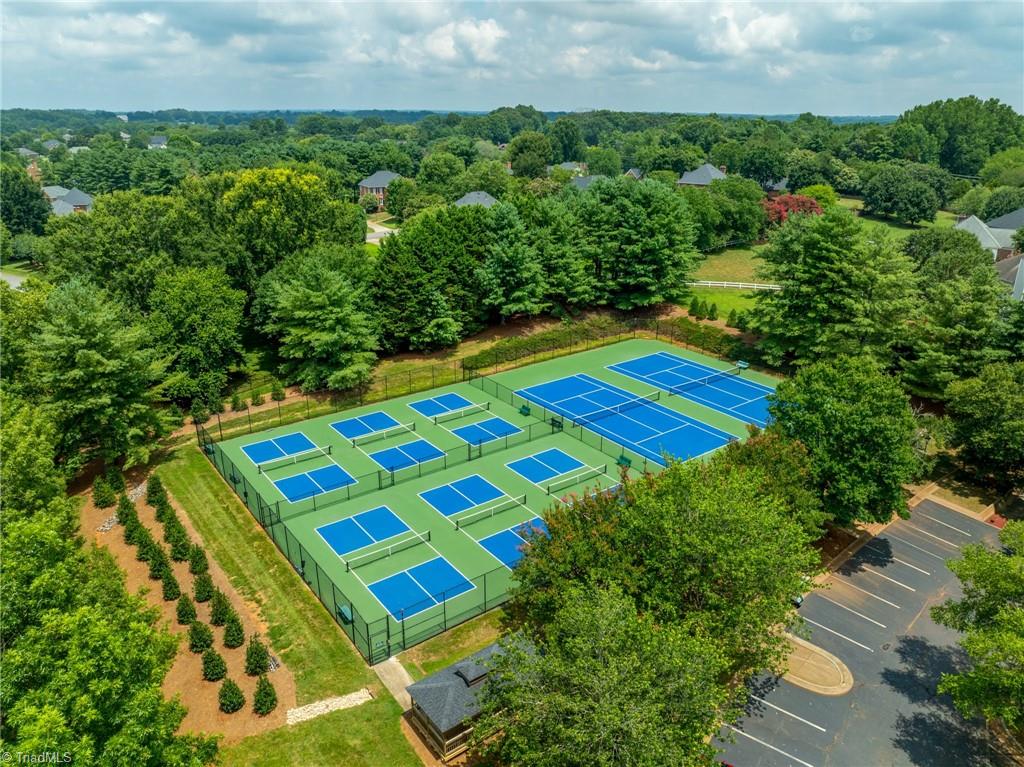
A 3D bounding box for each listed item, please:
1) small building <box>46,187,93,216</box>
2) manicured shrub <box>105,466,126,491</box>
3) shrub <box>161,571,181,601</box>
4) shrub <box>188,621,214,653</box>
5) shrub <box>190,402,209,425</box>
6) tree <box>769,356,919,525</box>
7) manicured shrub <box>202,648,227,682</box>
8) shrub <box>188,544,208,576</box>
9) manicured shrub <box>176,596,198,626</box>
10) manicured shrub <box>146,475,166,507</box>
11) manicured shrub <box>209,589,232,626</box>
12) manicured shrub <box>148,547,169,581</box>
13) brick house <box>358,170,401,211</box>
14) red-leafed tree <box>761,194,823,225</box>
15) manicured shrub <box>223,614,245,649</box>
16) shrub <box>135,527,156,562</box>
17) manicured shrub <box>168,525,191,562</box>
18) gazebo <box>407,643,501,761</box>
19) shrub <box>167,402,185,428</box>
[{"bbox_3d":[-147.001,-60.696,236.000,15.000,9.000,13.000,-12,24,-29],"label":"small building"},{"bbox_3d":[-34.691,8.242,61.927,1.540,2.230,1.540,0,21,0],"label":"manicured shrub"},{"bbox_3d":[-23.203,13.553,48.127,1.300,2.134,1.300,0,21,0],"label":"shrub"},{"bbox_3d":[-19.031,15.305,43.316,1.444,1.839,1.444,-14,25,-35],"label":"shrub"},{"bbox_3d":[-32.851,2.968,74.433,1.740,2.330,1.740,0,21,0],"label":"shrub"},{"bbox_3d":[26.226,4.413,56.299,10.940,13.640,10.940,0,21,0],"label":"tree"},{"bbox_3d":[-17.351,16.187,41.239,1.340,2.100,1.340,0,21,0],"label":"manicured shrub"},{"bbox_3d":[-22.292,12.429,50.304,1.269,2.249,1.269,-14,25,-35],"label":"shrub"},{"bbox_3d":[-20.922,14.361,45.429,1.167,2.084,1.167,-14,25,-35],"label":"manicured shrub"},{"bbox_3d":[-29.844,8.890,59.354,1.396,2.774,1.396,0,21,0],"label":"manicured shrub"},{"bbox_3d":[-18.847,14.337,45.746,1.400,2.427,1.400,0,21,0],"label":"manicured shrub"},{"bbox_3d":[-24.827,12.420,49.778,1.285,2.588,1.285,-14,25,-35],"label":"manicured shrub"},{"bbox_3d":[-36.475,-54.927,203.000,13.000,10.000,10.500,7,22,16],"label":"brick house"},{"bbox_3d":[56.325,-33.654,143.000,11.500,9.000,10.500,0,21,0],"label":"red-leafed tree"},{"bbox_3d":[-17.284,15.133,43.886,1.420,2.210,1.420,0,21,0],"label":"manicured shrub"},{"bbox_3d":[-26.886,11.644,51.821,1.295,2.567,1.295,-14,25,-35],"label":"shrub"},{"bbox_3d":[-24.457,11.716,52.149,1.387,2.689,1.387,0,21,0],"label":"manicured shrub"},{"bbox_3d":[-1.479,16.186,37.936,7.420,4.100,3.550,-14,25,-35],"label":"gazebo"},{"bbox_3d":[-34.664,3.183,72.914,1.748,2.566,1.748,0,21,0],"label":"shrub"}]

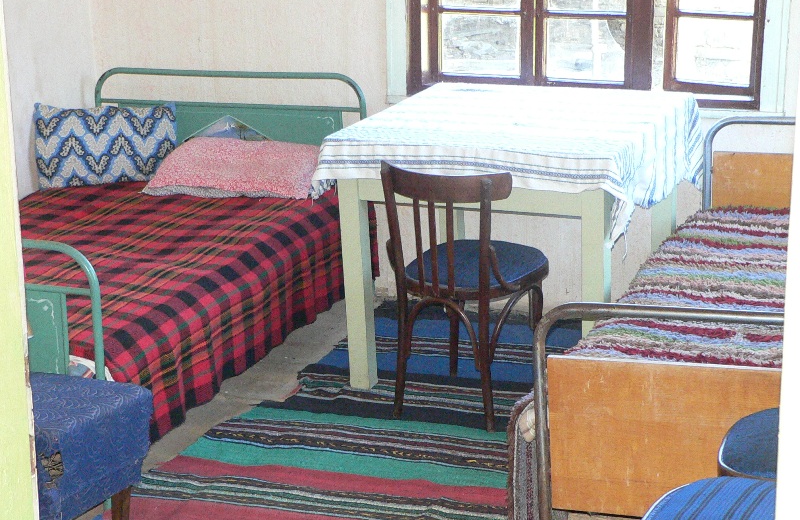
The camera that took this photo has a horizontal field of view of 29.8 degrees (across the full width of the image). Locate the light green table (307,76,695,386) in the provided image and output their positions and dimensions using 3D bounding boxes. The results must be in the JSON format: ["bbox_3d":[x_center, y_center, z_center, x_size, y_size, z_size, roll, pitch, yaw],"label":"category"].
[{"bbox_3d":[0.384,-0.061,4.895,0.948,0.810,0.963,5,17,23],"label":"light green table"}]

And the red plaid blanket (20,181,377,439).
[{"bbox_3d":[-0.924,0.055,4.882,1.152,0.370,1.750,4,17,20],"label":"red plaid blanket"}]

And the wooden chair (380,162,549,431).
[{"bbox_3d":[0.227,0.062,4.495,0.420,0.800,0.530,6,18,26],"label":"wooden chair"}]

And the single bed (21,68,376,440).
[{"bbox_3d":[-0.947,-0.043,4.874,1.182,0.875,1.913,4,17,20],"label":"single bed"}]

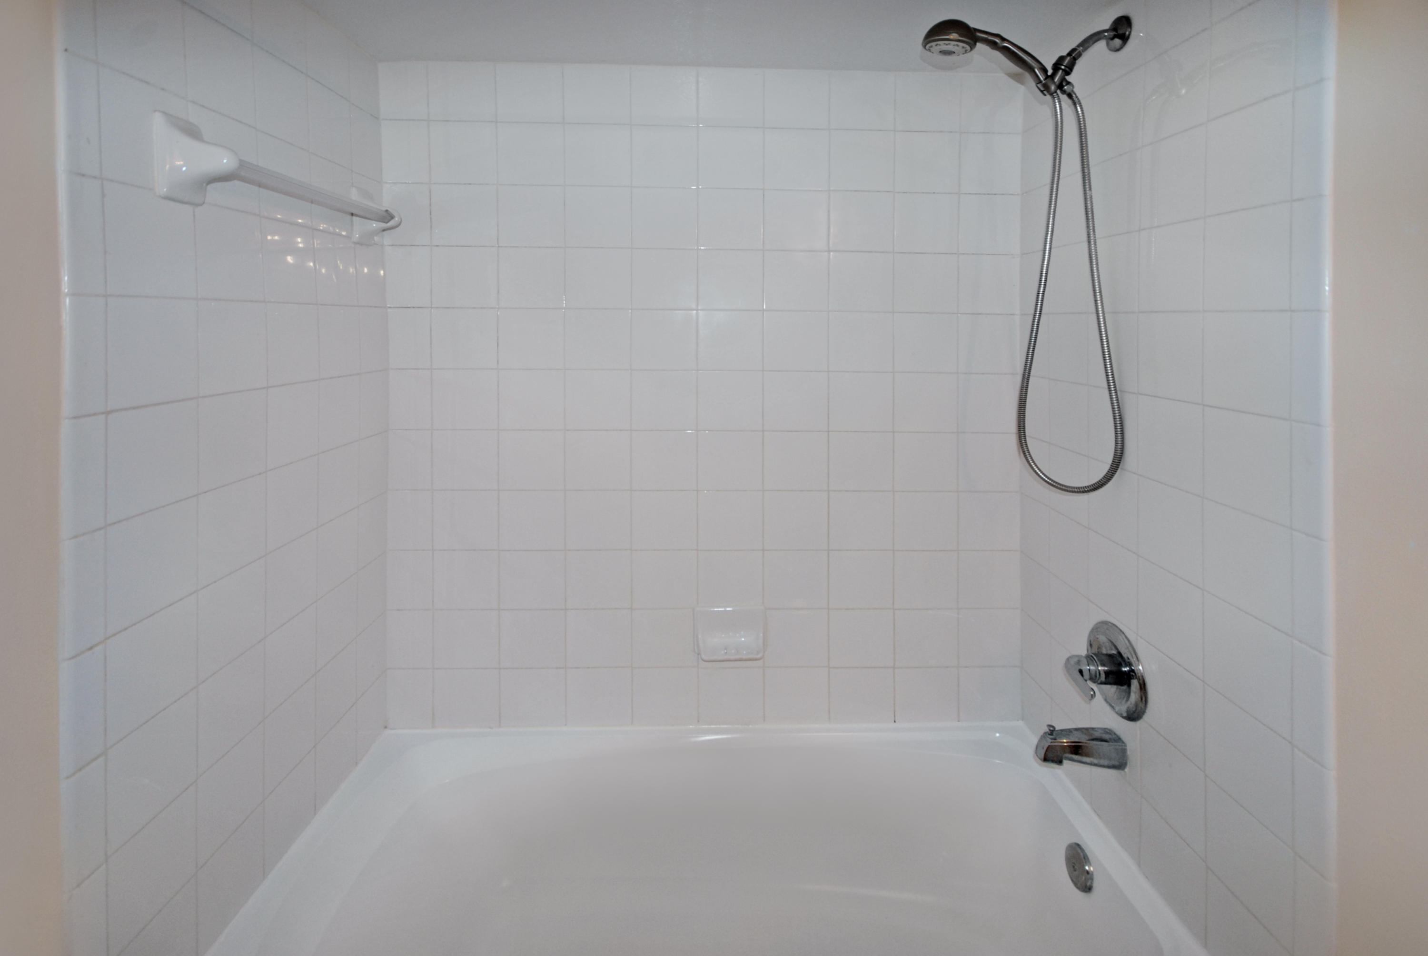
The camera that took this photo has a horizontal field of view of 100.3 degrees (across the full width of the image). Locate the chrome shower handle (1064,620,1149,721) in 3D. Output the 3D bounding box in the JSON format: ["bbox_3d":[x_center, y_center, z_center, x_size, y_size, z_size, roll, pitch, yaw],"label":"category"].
[{"bbox_3d":[0.736,0.380,1.165,0.106,0.175,0.173,0,8,-2],"label":"chrome shower handle"}]

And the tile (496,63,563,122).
[{"bbox_3d":[-0.452,-0.943,1.462,0.164,0.139,0.012,0,4,-2],"label":"tile"}]

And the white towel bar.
[{"bbox_3d":[-0.764,-0.530,1.134,0.089,0.122,0.562,-1,14,-2],"label":"white towel bar"}]

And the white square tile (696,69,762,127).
[{"bbox_3d":[0.041,-0.945,1.481,0.164,0.139,0.012,0,4,-2],"label":"white square tile"}]

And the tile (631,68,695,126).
[{"bbox_3d":[-0.123,-0.944,1.475,0.164,0.139,0.012,0,4,-2],"label":"tile"}]

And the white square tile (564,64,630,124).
[{"bbox_3d":[-0.288,-0.944,1.469,0.162,0.138,0.012,0,4,-2],"label":"white square tile"}]

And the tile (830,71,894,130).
[{"bbox_3d":[0.371,-0.943,1.494,0.161,0.139,0.012,0,4,-2],"label":"tile"}]

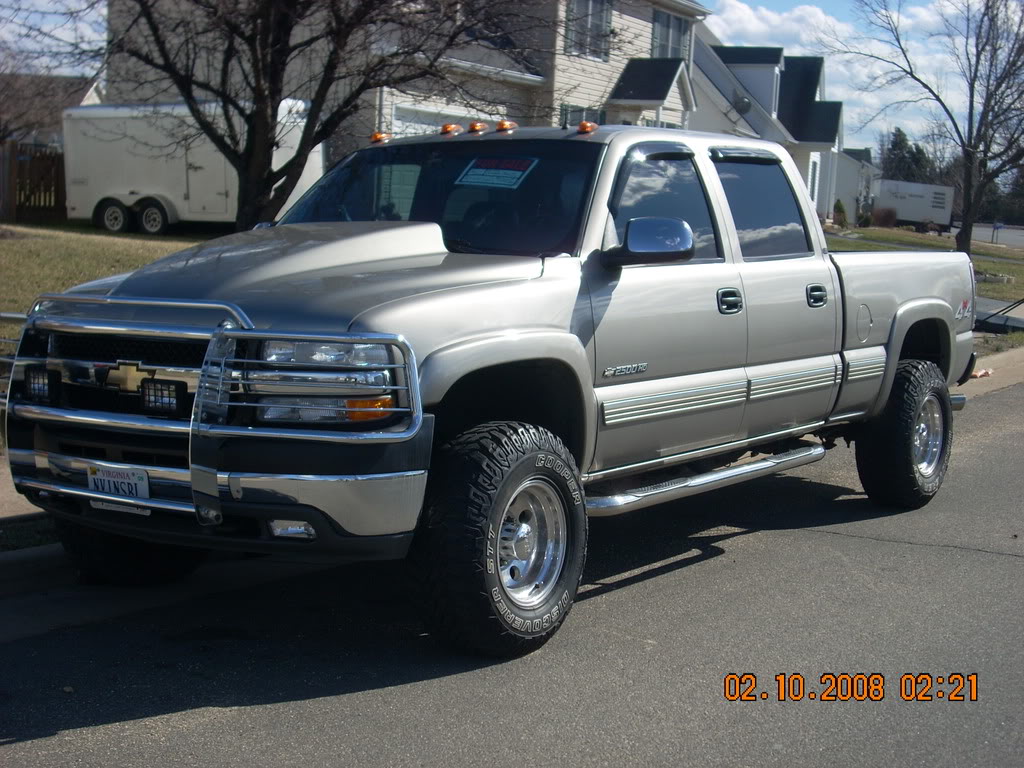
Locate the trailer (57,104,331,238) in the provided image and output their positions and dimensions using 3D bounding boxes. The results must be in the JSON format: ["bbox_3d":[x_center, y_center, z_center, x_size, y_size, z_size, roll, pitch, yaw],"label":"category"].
[{"bbox_3d":[-5.357,-3.680,27.710,4.600,2.280,2.050,4,9,26],"label":"trailer"}]

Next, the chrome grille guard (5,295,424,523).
[{"bbox_3d":[-1.230,0.055,5.522,1.900,0.710,0.540,4,7,35],"label":"chrome grille guard"}]

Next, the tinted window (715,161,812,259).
[{"bbox_3d":[1.180,-0.821,7.425,0.050,0.500,0.790,-17,-5,35],"label":"tinted window"}]

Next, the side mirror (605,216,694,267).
[{"bbox_3d":[0.525,-0.532,6.036,0.320,0.175,0.160,4,7,35],"label":"side mirror"}]

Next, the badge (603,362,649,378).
[{"bbox_3d":[0.441,-0.055,6.181,0.012,0.042,0.345,4,7,35],"label":"badge"}]

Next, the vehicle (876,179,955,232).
[{"bbox_3d":[27.010,-11.899,108.000,6.300,3.300,2.350,2,7,-30],"label":"vehicle"}]

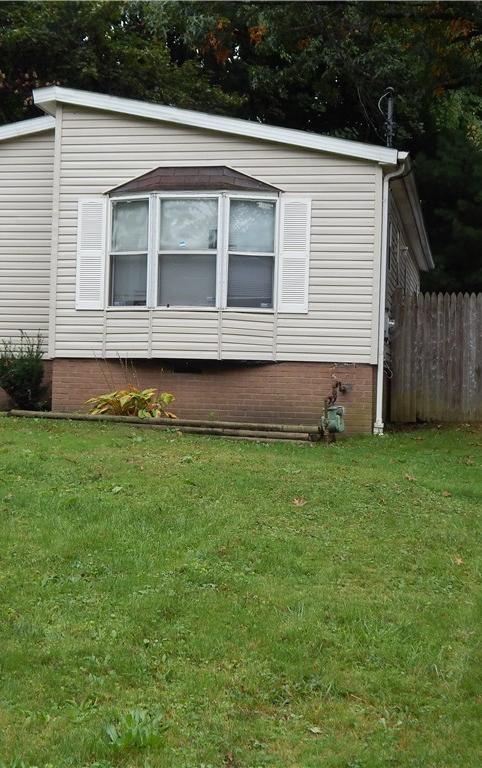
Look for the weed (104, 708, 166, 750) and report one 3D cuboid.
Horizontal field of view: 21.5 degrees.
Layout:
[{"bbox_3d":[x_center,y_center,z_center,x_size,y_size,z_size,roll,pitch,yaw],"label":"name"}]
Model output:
[{"bbox_3d":[-0.377,1.221,4.500,0.216,0.112,0.194,2,-1,0],"label":"weed"}]

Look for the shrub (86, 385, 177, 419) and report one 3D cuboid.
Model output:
[{"bbox_3d":[-1.308,0.208,15.200,1.108,0.372,0.942,2,-1,12],"label":"shrub"}]

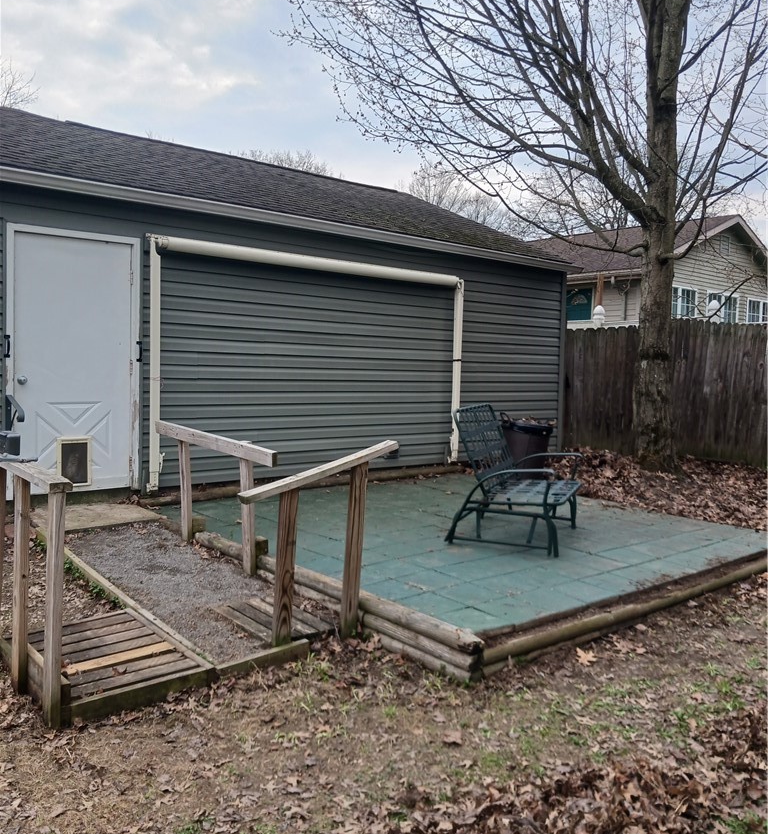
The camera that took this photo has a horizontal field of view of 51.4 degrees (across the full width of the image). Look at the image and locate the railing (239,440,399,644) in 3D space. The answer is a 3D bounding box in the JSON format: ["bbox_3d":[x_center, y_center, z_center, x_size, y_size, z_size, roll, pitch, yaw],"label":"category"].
[{"bbox_3d":[-0.333,0.684,4.231,0.980,1.060,0.120,-2,5,-42],"label":"railing"}]

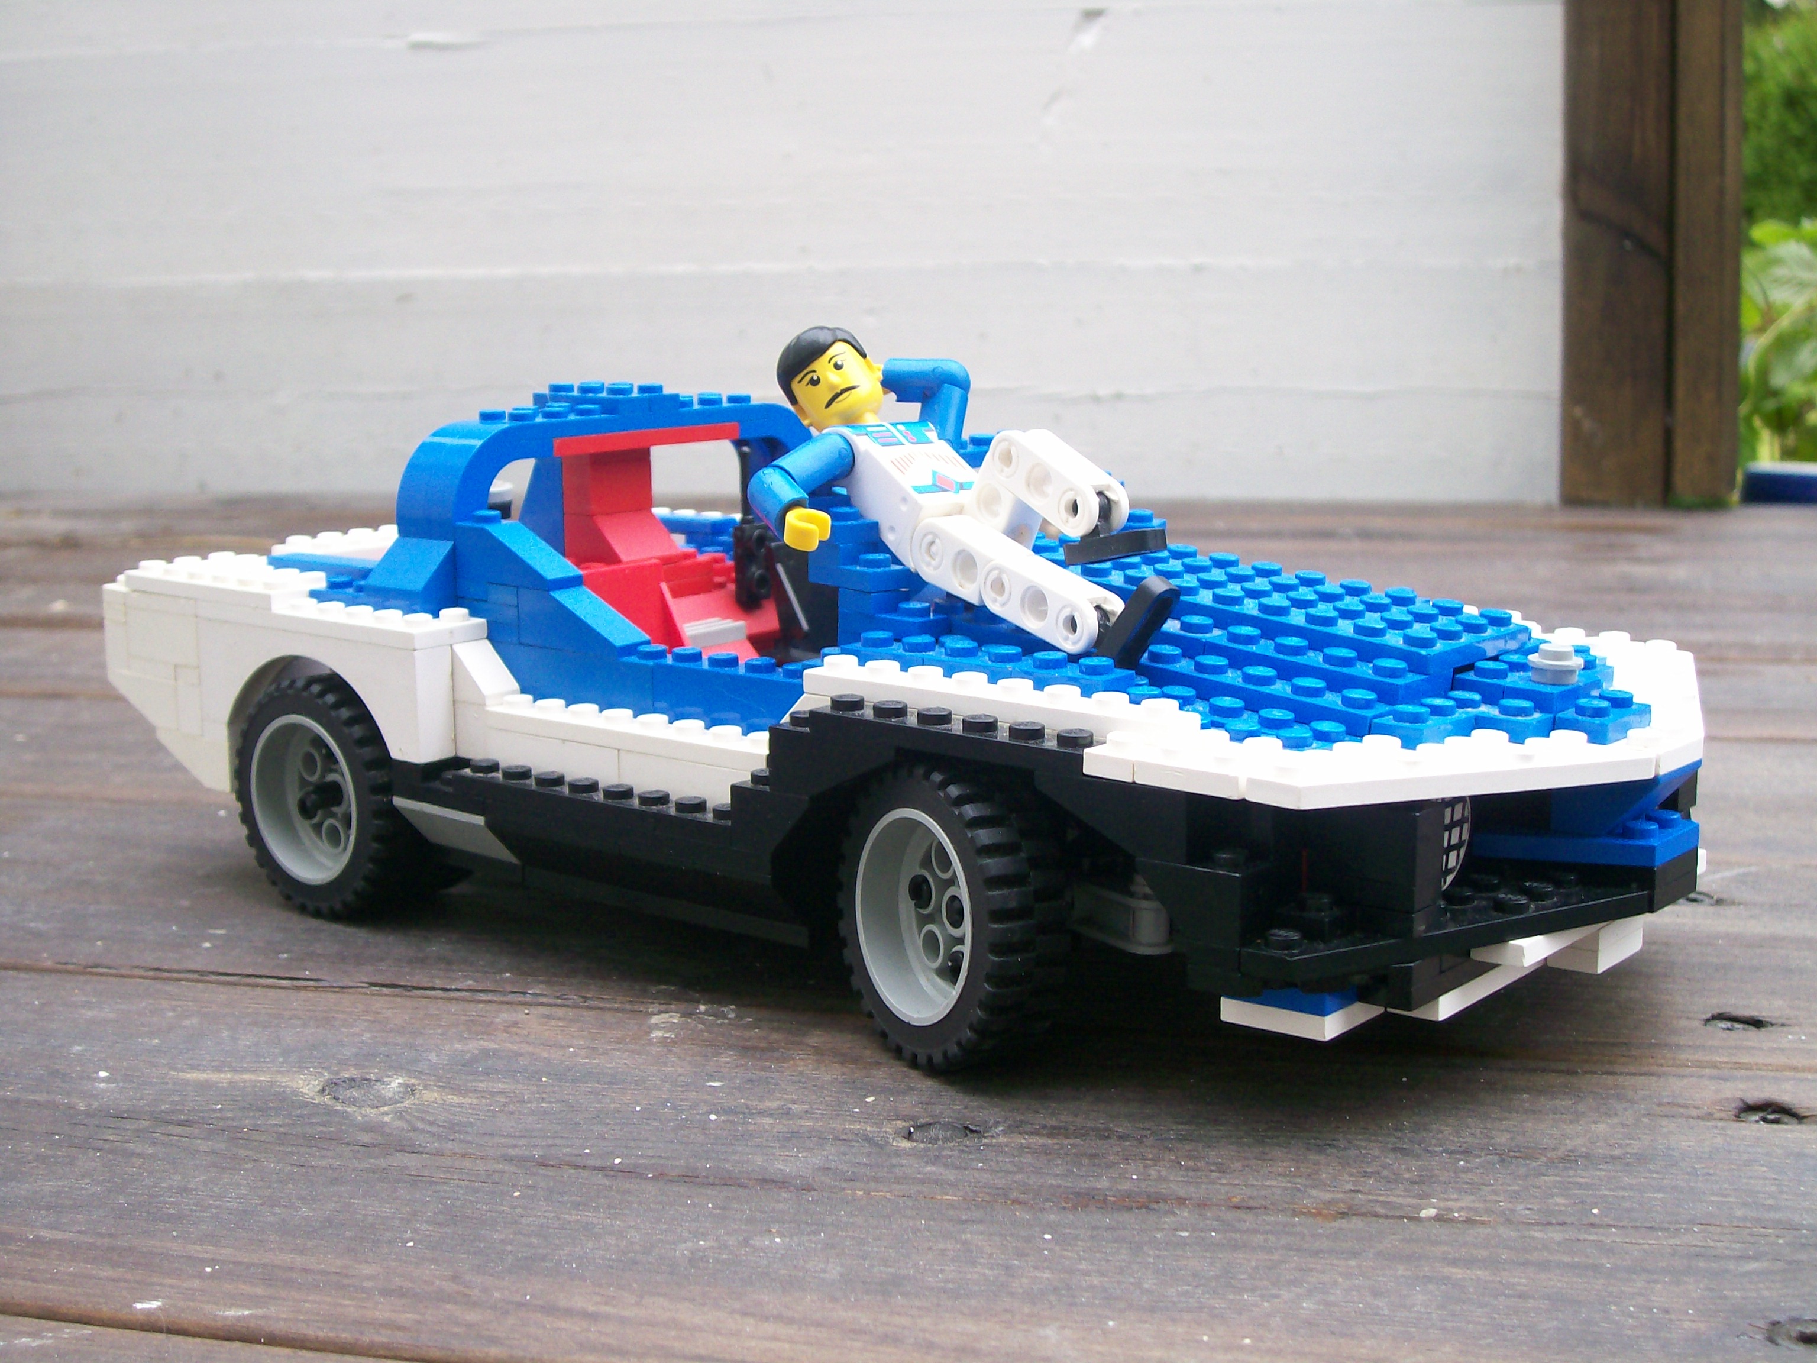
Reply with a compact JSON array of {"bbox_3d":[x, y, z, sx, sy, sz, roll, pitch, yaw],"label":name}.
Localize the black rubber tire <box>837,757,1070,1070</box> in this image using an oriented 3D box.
[{"bbox_3d":[0.006,0.033,0.340,0.014,0.043,0.043,-2,9,-32],"label":"black rubber tire"}]

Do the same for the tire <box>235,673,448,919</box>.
[{"bbox_3d":[-0.104,0.020,0.426,0.043,0.043,0.014,7,12,39],"label":"tire"}]

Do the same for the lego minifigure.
[{"bbox_3d":[0.008,-0.029,0.372,0.041,0.036,0.088,-10,49,-40],"label":"lego minifigure"}]

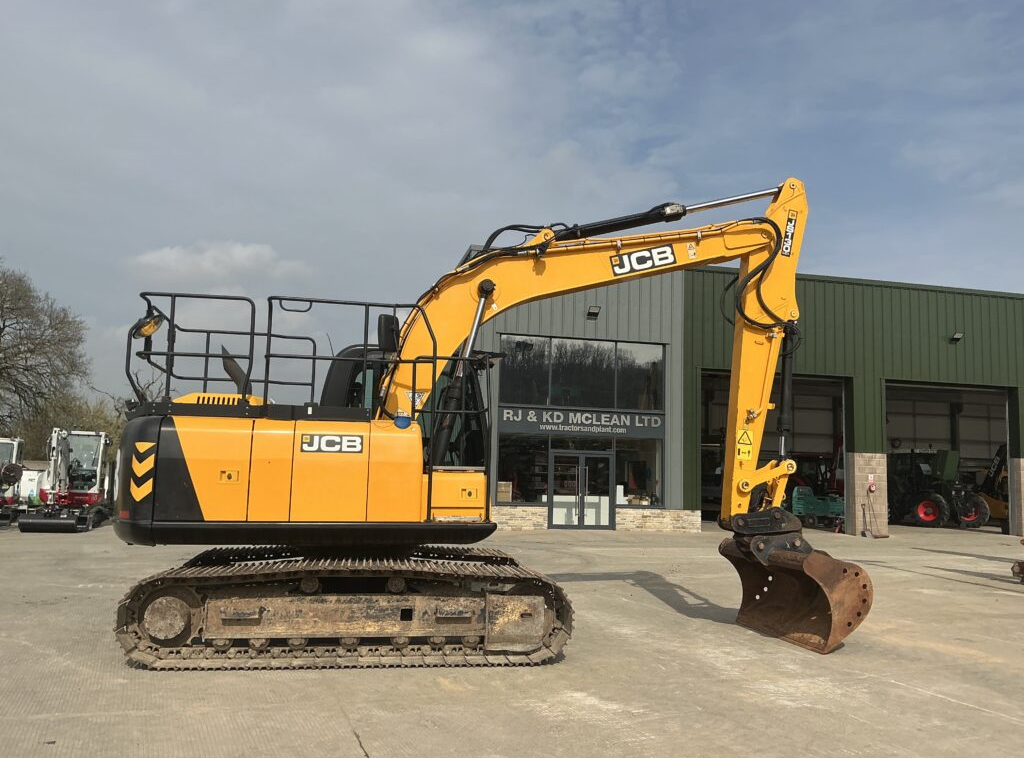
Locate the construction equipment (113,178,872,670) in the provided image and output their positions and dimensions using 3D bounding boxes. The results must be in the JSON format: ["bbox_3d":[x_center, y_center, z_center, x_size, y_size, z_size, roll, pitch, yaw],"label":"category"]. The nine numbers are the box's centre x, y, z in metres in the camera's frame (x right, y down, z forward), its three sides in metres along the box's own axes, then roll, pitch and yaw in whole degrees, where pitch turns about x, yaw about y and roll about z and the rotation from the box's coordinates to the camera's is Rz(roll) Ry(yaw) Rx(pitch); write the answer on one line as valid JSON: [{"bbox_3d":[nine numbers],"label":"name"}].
[{"bbox_3d":[-0.026,0.126,8.584,7.130,4.930,2.600,2,-6,-8],"label":"construction equipment"}]

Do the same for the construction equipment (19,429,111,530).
[{"bbox_3d":[-10.867,2.339,20.225,1.500,2.380,3.400,4,-6,-19],"label":"construction equipment"}]

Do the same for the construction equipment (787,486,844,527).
[{"bbox_3d":[10.468,4.280,27.969,2.100,1.320,1.250,-1,-7,24],"label":"construction equipment"}]

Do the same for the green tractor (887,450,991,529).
[{"bbox_3d":[14.202,3.764,28.928,2.100,2.650,4.100,3,-6,-16],"label":"green tractor"}]

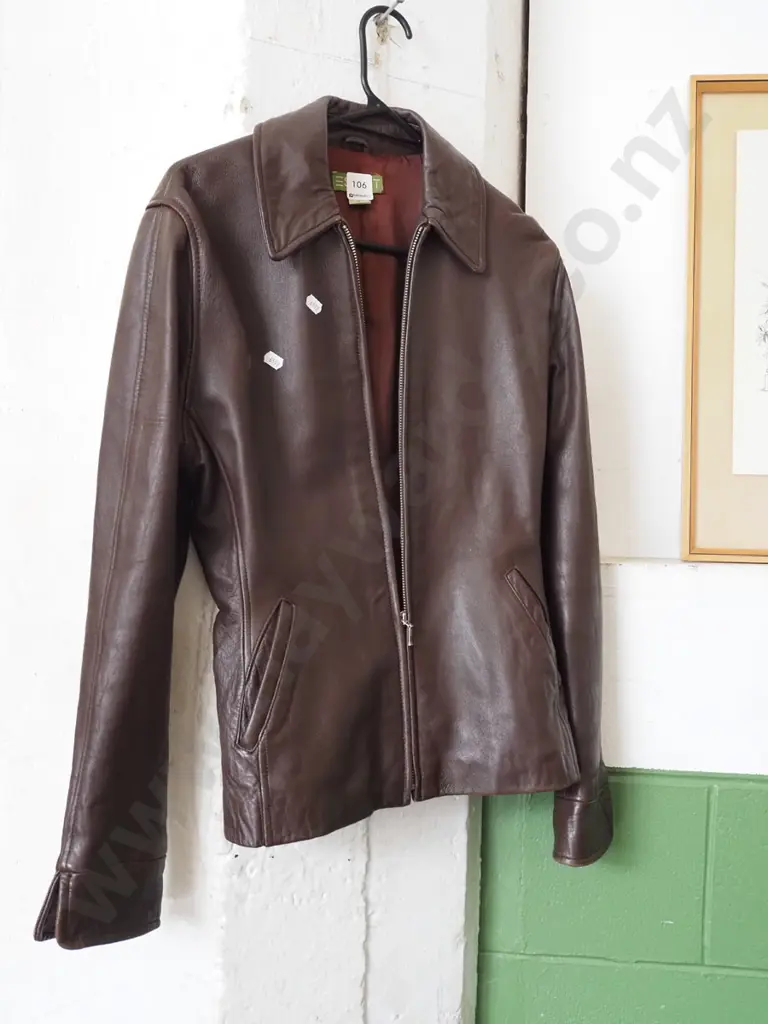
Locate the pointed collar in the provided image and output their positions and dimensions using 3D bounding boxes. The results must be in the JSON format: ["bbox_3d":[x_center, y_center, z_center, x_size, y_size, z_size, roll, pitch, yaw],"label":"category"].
[{"bbox_3d":[-0.015,-0.302,0.970,0.210,0.168,0.120,1,1,-22],"label":"pointed collar"}]

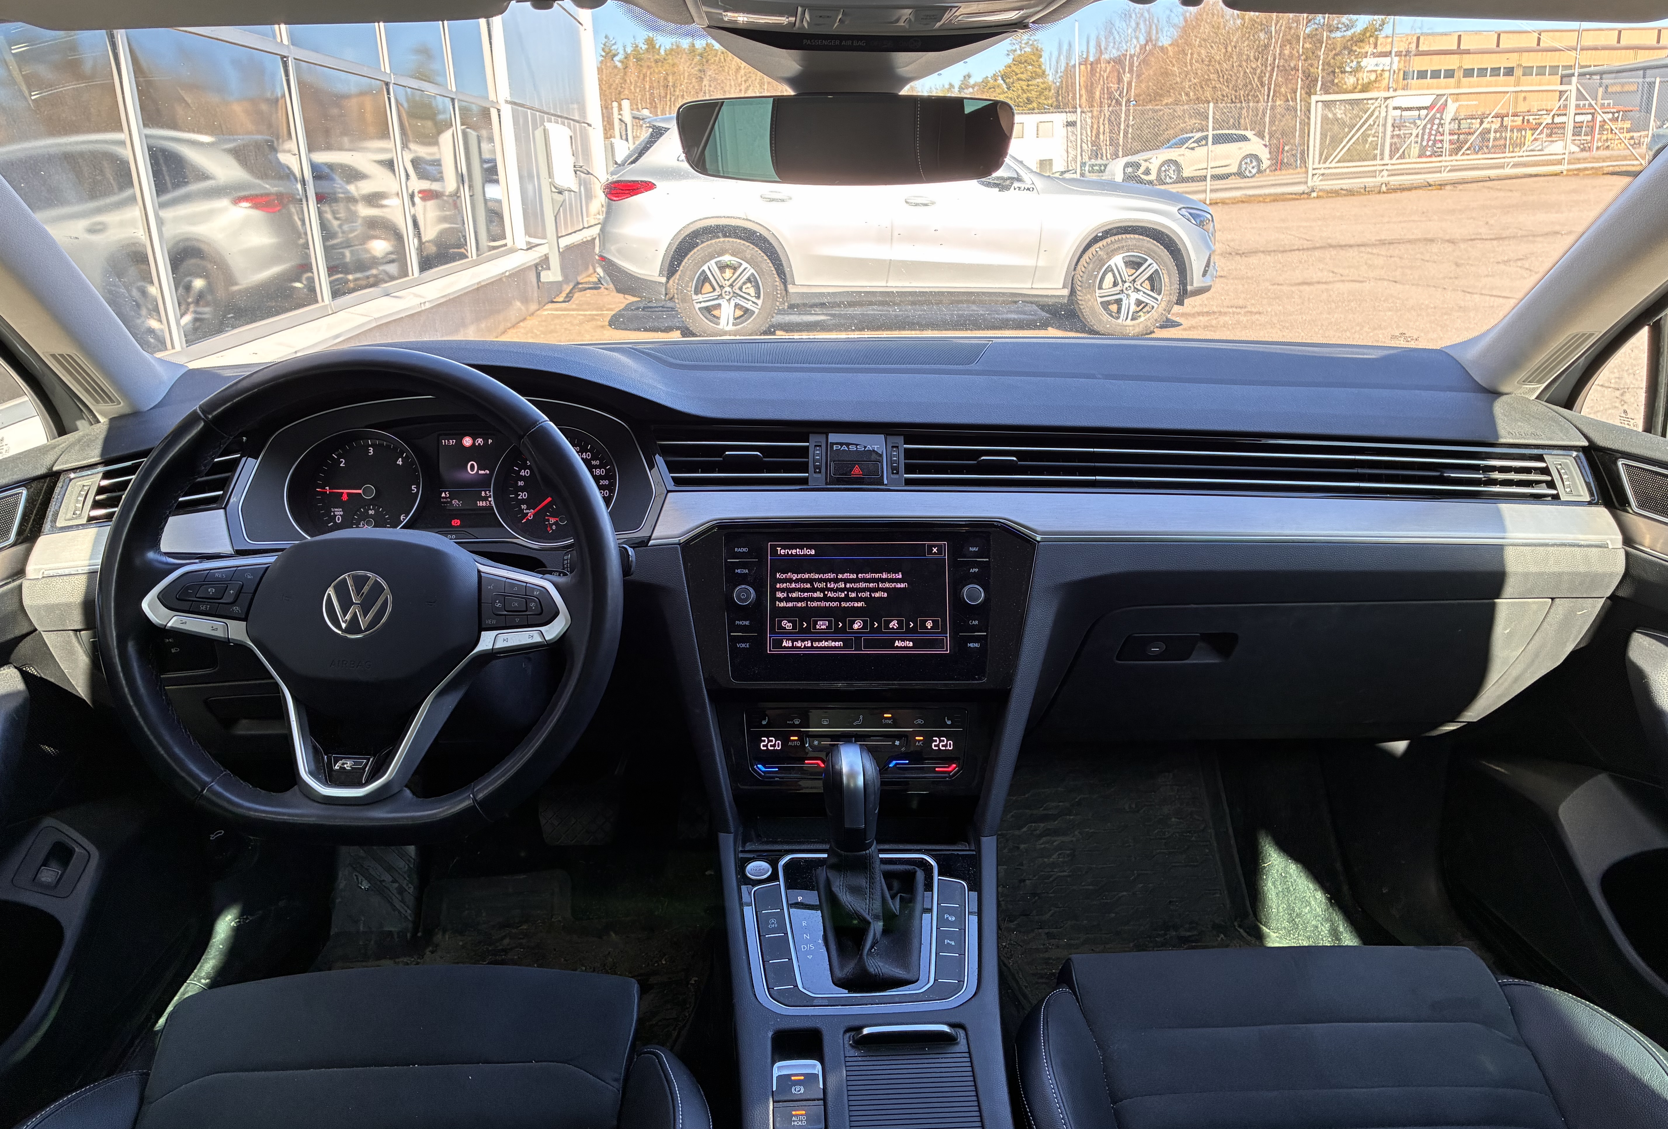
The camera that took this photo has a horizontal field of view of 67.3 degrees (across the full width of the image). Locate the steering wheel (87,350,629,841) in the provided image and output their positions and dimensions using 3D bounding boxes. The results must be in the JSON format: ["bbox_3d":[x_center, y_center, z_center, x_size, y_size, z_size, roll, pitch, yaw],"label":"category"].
[{"bbox_3d":[-0.340,0.021,0.898,0.372,0.357,0.110,-1,-4,1],"label":"steering wheel"}]

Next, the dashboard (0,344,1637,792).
[{"bbox_3d":[0.003,-0.036,1.380,1.460,0.385,0.540,-1,18,1],"label":"dashboard"}]

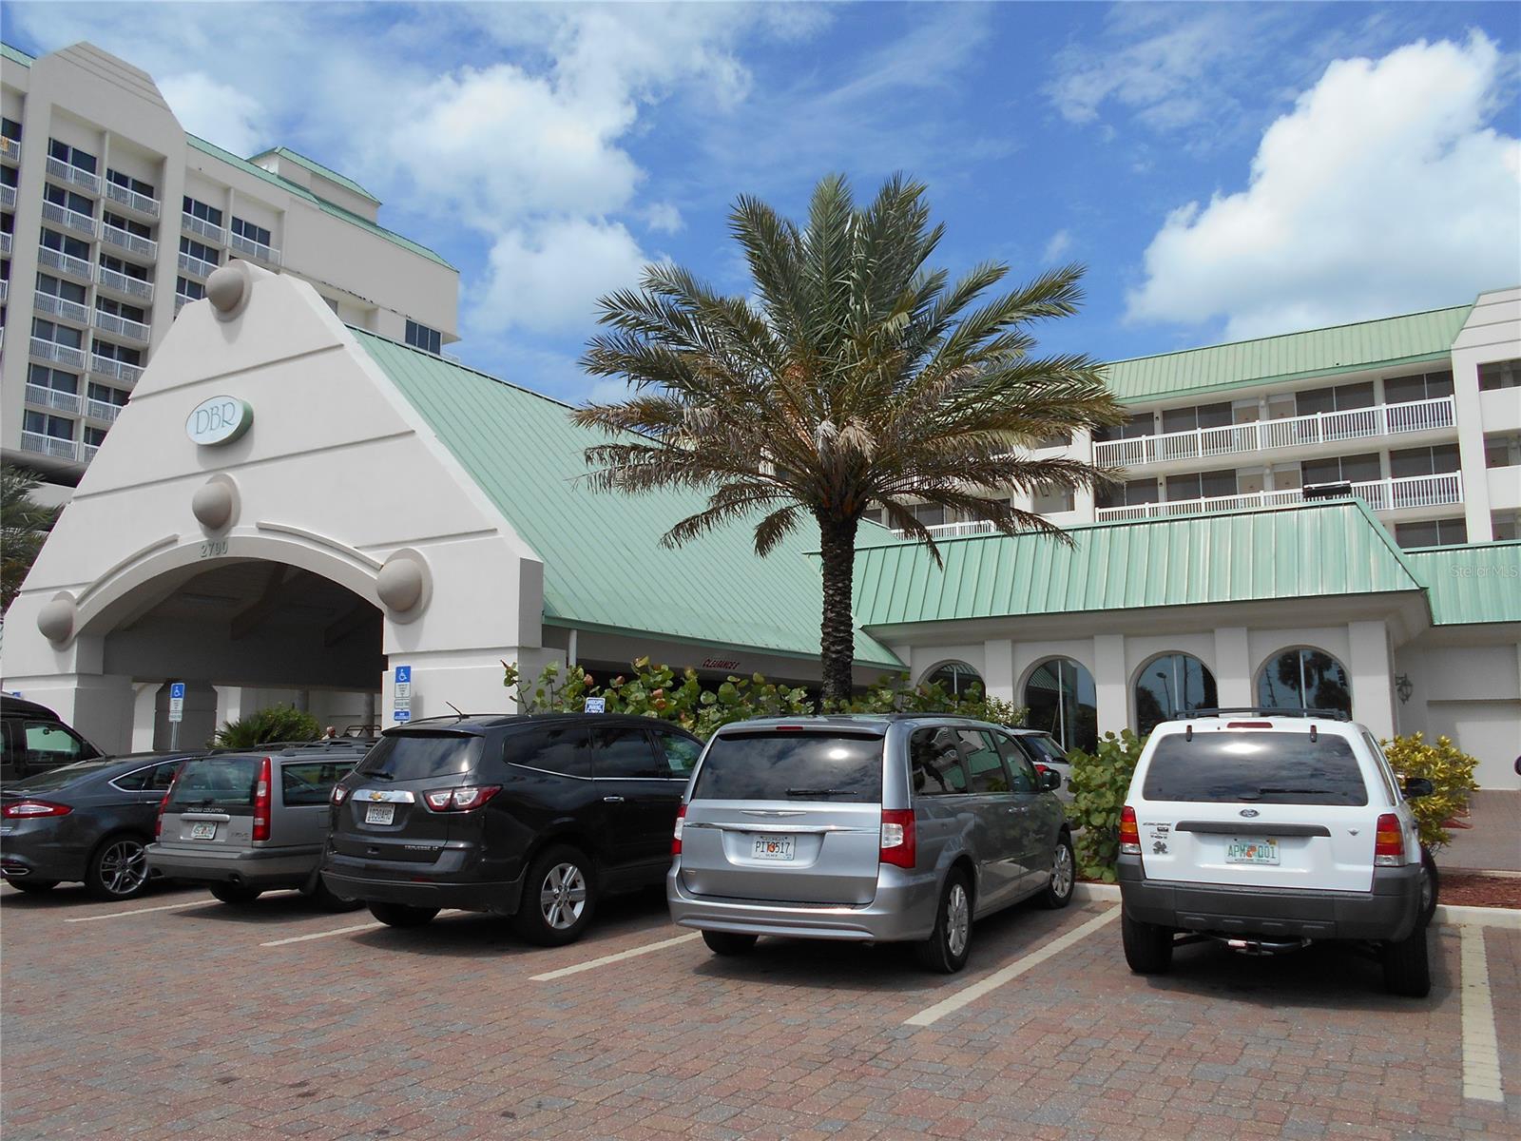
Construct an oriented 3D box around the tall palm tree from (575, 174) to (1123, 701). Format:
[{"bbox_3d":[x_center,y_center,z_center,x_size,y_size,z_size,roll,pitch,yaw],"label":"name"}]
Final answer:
[{"bbox_3d":[1.100,-0.856,15.124,7.000,9.000,7.000,-5,-9,31],"label":"tall palm tree"}]

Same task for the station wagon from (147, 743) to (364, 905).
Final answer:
[{"bbox_3d":[-4.005,2.638,12.222,1.790,1.540,4.730,-4,-9,26],"label":"station wagon"}]

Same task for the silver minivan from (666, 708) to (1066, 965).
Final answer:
[{"bbox_3d":[1.198,2.160,9.761,1.998,1.750,5.150,-4,-9,27],"label":"silver minivan"}]

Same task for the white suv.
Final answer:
[{"bbox_3d":[4.009,1.996,8.769,1.800,1.770,4.440,-5,-9,28],"label":"white suv"}]

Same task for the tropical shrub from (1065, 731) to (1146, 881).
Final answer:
[{"bbox_3d":[3.765,2.421,11.937,1.350,1.600,1.250,-5,-9,31],"label":"tropical shrub"}]

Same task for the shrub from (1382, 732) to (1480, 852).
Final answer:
[{"bbox_3d":[6.556,2.360,11.246,1.150,1.500,1.100,-5,-9,31],"label":"shrub"}]

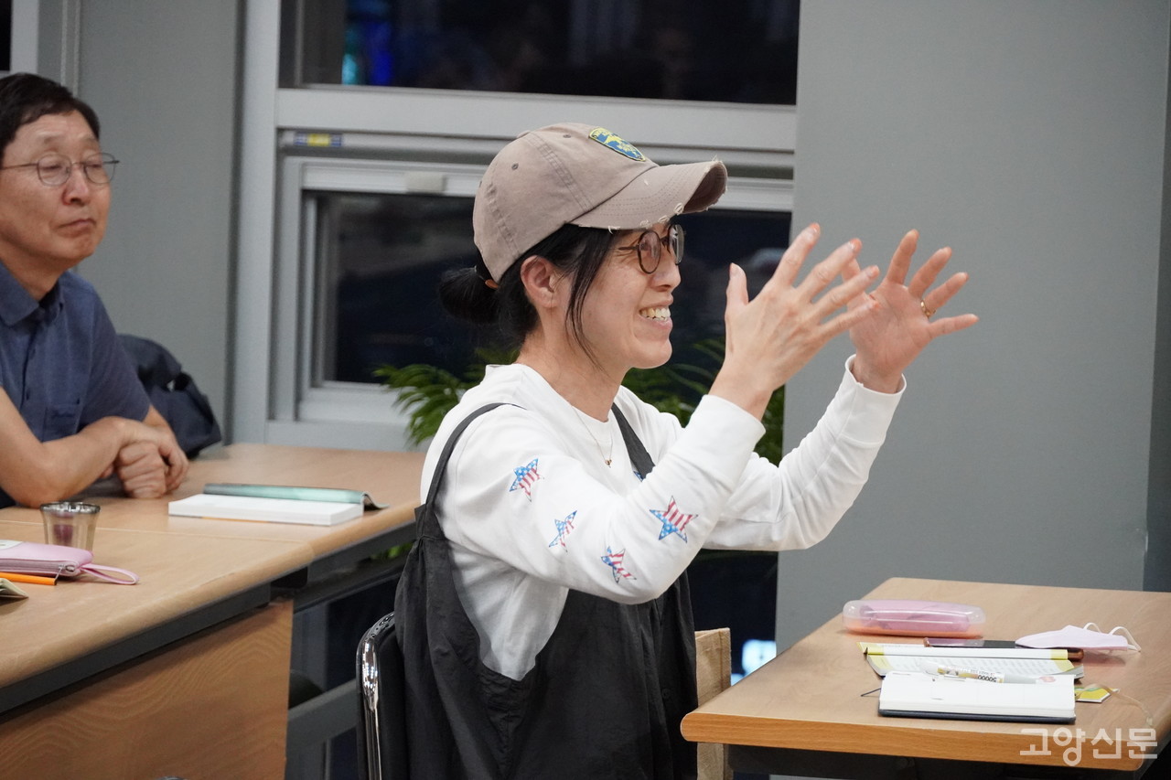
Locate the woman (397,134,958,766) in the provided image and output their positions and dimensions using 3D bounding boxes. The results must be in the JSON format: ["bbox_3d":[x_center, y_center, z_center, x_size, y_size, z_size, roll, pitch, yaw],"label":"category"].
[{"bbox_3d":[0.085,0.381,5.200,0.640,1.290,0.500,4,5,23],"label":"woman"}]

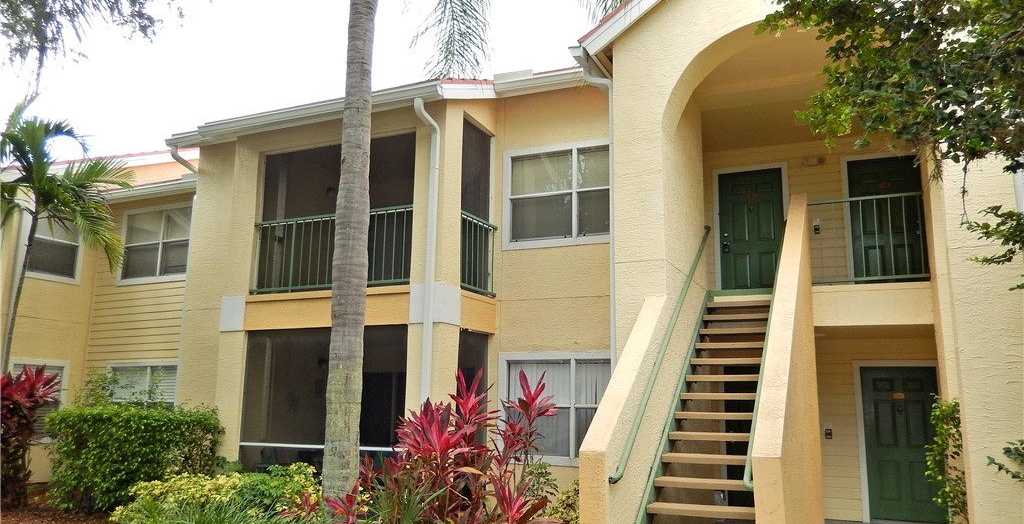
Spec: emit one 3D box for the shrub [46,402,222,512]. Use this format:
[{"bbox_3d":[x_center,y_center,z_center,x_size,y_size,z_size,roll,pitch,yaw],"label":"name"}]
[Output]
[{"bbox_3d":[-5.488,2.775,10.634,2.200,1.420,1.100,-4,-11,25],"label":"shrub"}]

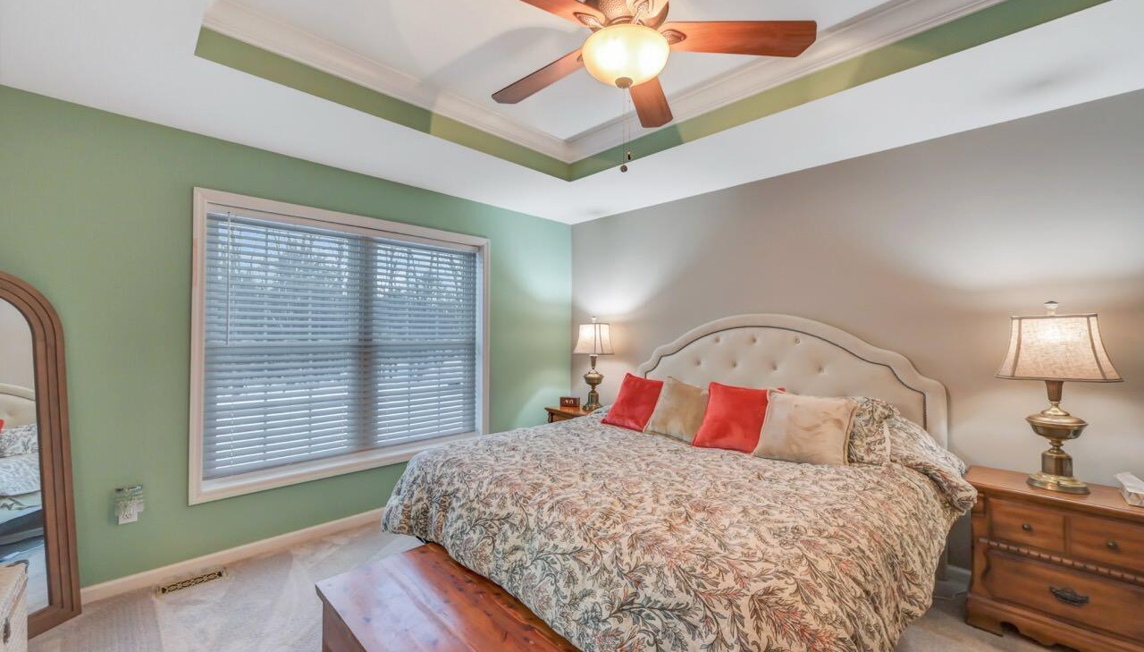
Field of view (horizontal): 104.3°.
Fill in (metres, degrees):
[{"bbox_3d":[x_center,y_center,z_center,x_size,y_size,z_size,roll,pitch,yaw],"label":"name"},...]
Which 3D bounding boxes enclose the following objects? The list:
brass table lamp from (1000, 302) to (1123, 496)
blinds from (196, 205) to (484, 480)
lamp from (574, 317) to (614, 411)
[{"bbox_3d":[2.219,0.312,2.039,0.245,0.840,0.380,1,-1,-45],"label":"brass table lamp"},{"bbox_3d":[-1.427,0.110,3.119,1.780,1.530,0.060,1,-1,-45],"label":"blinds"},{"bbox_3d":[0.196,0.327,3.974,0.245,0.835,0.380,1,-1,-45],"label":"lamp"}]

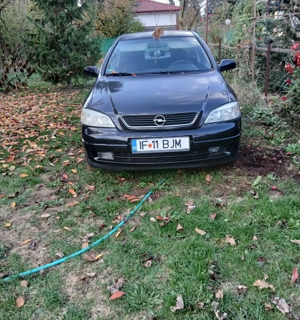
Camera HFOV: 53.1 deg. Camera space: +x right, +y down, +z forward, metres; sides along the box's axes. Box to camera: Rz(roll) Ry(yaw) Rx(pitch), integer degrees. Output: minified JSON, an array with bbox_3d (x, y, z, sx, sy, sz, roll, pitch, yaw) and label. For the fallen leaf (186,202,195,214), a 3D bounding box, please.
[{"bbox_3d":[0.350,0.421,2.546,0.059,0.025,0.102,1,23,9],"label":"fallen leaf"}]

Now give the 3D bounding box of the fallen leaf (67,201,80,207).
[{"bbox_3d":[-0.670,0.381,2.632,0.104,0.025,0.050,-14,24,-25],"label":"fallen leaf"}]

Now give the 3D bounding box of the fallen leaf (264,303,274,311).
[{"bbox_3d":[0.648,0.795,1.631,0.050,0.025,0.055,7,25,23],"label":"fallen leaf"}]

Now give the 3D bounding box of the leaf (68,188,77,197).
[{"bbox_3d":[-0.709,0.321,2.775,0.043,0.040,0.121,-19,27,-35],"label":"leaf"}]

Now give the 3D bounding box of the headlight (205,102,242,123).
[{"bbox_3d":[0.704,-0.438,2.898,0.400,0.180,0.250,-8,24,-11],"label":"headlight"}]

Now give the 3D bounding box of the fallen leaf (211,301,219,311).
[{"bbox_3d":[0.338,0.764,1.571,0.033,0.020,0.044,11,26,31],"label":"fallen leaf"}]

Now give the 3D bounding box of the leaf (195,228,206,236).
[{"bbox_3d":[0.360,0.516,2.140,0.085,0.025,0.050,14,27,37],"label":"leaf"}]

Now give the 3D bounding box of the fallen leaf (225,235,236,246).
[{"bbox_3d":[0.575,0.576,2.153,0.060,0.025,0.101,-4,23,-2],"label":"fallen leaf"}]

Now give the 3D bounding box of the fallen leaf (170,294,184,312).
[{"bbox_3d":[0.143,0.746,1.561,0.065,0.040,0.101,8,24,26],"label":"fallen leaf"}]

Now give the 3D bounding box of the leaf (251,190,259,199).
[{"bbox_3d":[0.903,0.298,2.597,0.060,0.045,0.079,-6,21,-8],"label":"leaf"}]

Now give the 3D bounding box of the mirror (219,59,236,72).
[{"bbox_3d":[0.995,-1.210,3.854,0.210,0.145,0.110,-2,23,3],"label":"mirror"}]

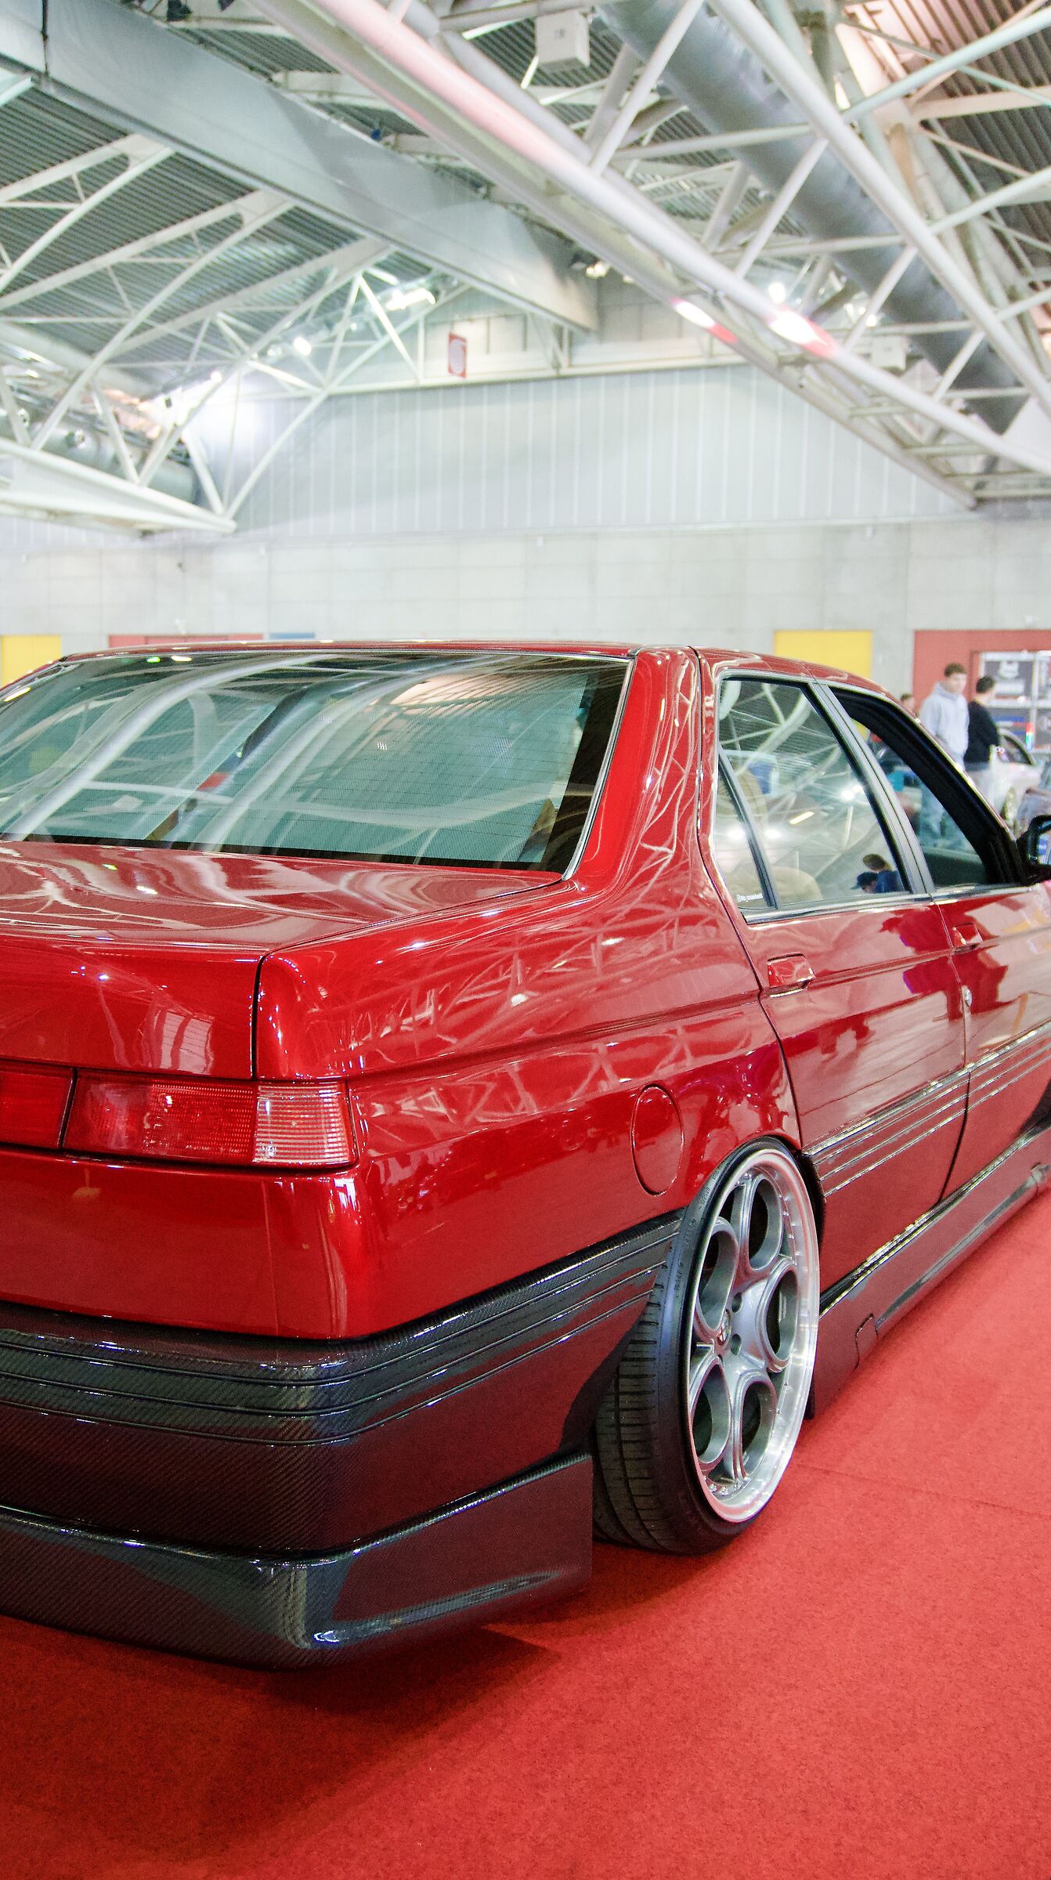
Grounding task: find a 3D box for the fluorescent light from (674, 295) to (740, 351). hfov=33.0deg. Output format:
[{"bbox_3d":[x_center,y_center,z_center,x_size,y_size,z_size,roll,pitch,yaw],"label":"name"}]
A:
[{"bbox_3d":[1.640,-5.563,16.039,0.180,0.160,1.600,4,7,24],"label":"fluorescent light"}]

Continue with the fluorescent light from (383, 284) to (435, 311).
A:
[{"bbox_3d":[-1.689,-9.399,26.000,0.250,0.220,1.200,-3,8,-33],"label":"fluorescent light"}]

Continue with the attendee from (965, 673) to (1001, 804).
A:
[{"bbox_3d":[3.958,-1.444,15.501,0.340,1.737,0.480,-5,9,-42],"label":"attendee"}]

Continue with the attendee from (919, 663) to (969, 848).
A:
[{"bbox_3d":[3.289,-1.308,14.102,0.500,1.763,0.340,-5,9,-42],"label":"attendee"}]

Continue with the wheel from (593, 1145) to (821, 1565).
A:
[{"bbox_3d":[0.238,0.556,2.558,0.220,0.610,0.610,1,6,28],"label":"wheel"}]

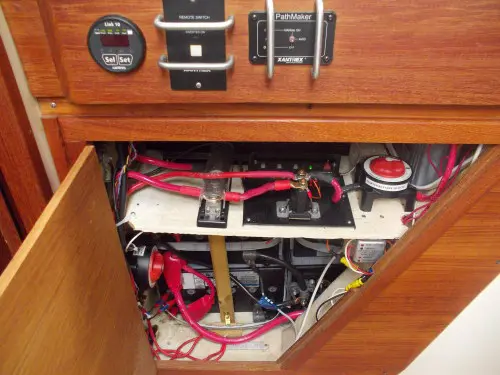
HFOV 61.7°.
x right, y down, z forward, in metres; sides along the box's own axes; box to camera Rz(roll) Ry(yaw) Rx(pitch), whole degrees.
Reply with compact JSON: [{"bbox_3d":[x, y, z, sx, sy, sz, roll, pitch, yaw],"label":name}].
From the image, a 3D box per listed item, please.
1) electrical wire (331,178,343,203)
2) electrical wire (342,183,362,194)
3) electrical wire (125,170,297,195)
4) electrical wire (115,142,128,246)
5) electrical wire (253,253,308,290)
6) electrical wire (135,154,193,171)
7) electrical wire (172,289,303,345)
[{"bbox_3d":[0.170,0.006,0.822,0.024,0.054,0.026,2,34,1],"label":"electrical wire"},{"bbox_3d":[0.205,0.002,0.840,0.040,0.020,0.025,2,34,1],"label":"electrical wire"},{"bbox_3d":[-0.076,-0.010,0.825,0.325,0.047,0.045,2,34,1],"label":"electrical wire"},{"bbox_3d":[-0.233,0.020,0.764,0.028,0.225,0.032,7,30,-2],"label":"electrical wire"},{"bbox_3d":[0.080,0.213,1.060,0.130,0.055,0.110,2,34,1],"label":"electrical wire"},{"bbox_3d":[-0.181,-0.052,0.875,0.121,0.030,0.040,2,34,1],"label":"electrical wire"},{"bbox_3d":[-0.022,0.277,0.900,0.280,0.110,0.085,2,34,1],"label":"electrical wire"}]

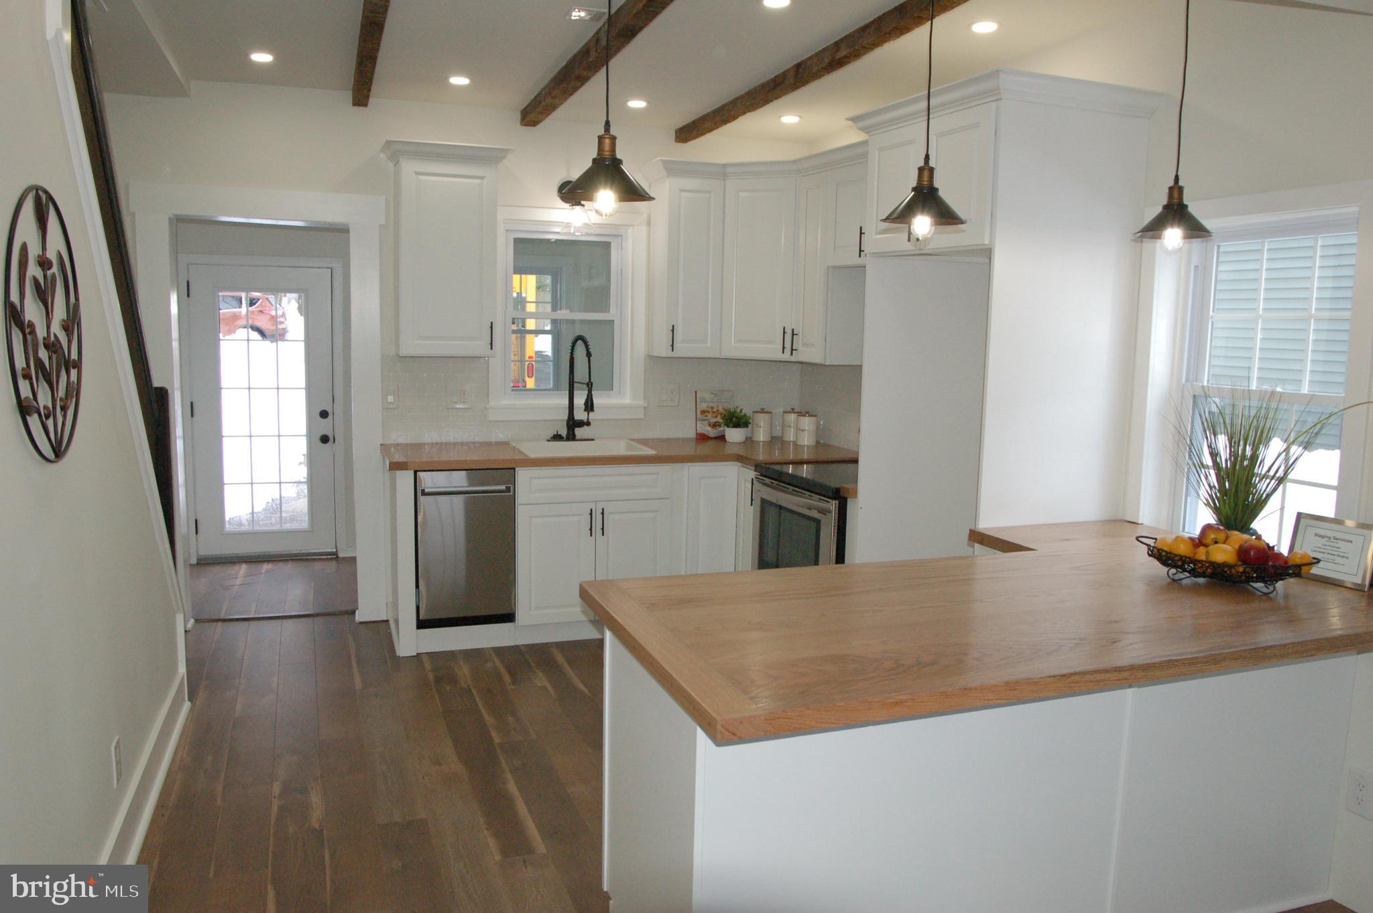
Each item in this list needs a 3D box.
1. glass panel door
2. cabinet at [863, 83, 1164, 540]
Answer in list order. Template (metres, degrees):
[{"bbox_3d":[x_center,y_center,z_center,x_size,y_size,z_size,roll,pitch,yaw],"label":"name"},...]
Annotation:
[{"bbox_3d":[-2.888,-0.290,6.541,0.886,1.988,0.045,-1,8,-21],"label":"glass panel door"},{"bbox_3d":[1.077,-0.074,3.537,0.686,2.335,0.872,-2,8,-20],"label":"cabinet"}]

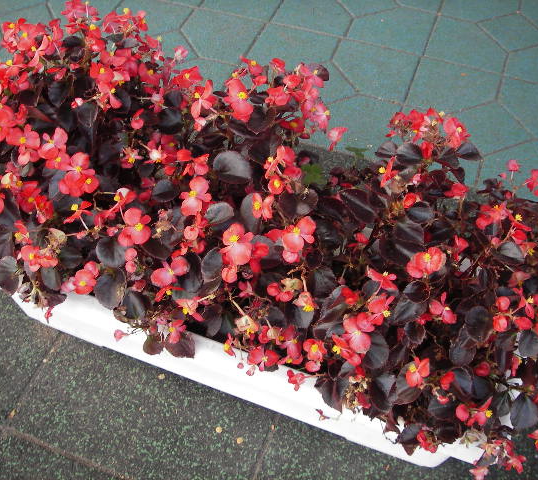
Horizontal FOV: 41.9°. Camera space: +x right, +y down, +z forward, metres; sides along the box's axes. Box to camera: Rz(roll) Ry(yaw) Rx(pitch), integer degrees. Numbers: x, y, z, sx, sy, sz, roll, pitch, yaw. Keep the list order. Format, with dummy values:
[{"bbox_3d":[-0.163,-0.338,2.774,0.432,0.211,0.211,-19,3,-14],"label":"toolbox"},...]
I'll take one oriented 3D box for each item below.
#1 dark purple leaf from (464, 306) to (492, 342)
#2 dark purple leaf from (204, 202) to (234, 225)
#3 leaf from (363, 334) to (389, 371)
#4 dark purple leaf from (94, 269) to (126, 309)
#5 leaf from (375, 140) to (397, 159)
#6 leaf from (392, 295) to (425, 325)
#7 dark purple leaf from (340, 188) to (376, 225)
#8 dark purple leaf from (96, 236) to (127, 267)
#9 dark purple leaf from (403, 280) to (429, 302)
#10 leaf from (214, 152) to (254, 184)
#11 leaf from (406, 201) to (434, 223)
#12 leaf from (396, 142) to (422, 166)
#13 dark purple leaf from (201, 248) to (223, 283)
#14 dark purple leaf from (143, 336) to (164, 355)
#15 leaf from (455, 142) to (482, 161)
[{"bbox_3d":[0.291,0.118,0.982,0.036,0.013,0.051,-3,70,10],"label":"dark purple leaf"},{"bbox_3d":[-0.069,-0.037,0.979,0.041,0.012,0.033,-23,66,-14],"label":"dark purple leaf"},{"bbox_3d":[0.143,0.151,0.943,0.038,0.013,0.049,17,73,12],"label":"leaf"},{"bbox_3d":[-0.224,0.068,0.988,0.046,0.014,0.054,-6,76,-11],"label":"dark purple leaf"},{"bbox_3d":[0.167,-0.129,1.000,0.039,0.012,0.033,-18,54,-16],"label":"leaf"},{"bbox_3d":[0.185,0.092,0.934,0.052,0.014,0.044,-32,63,-17],"label":"leaf"},{"bbox_3d":[0.132,-0.050,1.048,0.049,0.014,0.069,-38,63,-25],"label":"dark purple leaf"},{"bbox_3d":[-0.235,0.016,1.054,0.046,0.014,0.049,10,75,-6],"label":"dark purple leaf"},{"bbox_3d":[0.195,0.068,0.929,0.036,0.016,0.031,-6,59,-2],"label":"dark purple leaf"},{"bbox_3d":[-0.054,-0.111,1.078,0.062,0.018,0.055,14,72,4],"label":"leaf"},{"bbox_3d":[0.235,-0.045,1.099,0.043,0.015,0.041,6,60,7],"label":"leaf"},{"bbox_3d":[0.211,-0.130,1.065,0.041,0.016,0.039,22,63,15],"label":"leaf"},{"bbox_3d":[-0.079,0.036,0.983,0.037,0.013,0.046,3,72,24],"label":"dark purple leaf"},{"bbox_3d":[-0.163,0.148,0.989,0.026,0.010,0.026,11,73,-5],"label":"dark purple leaf"},{"bbox_3d":[0.285,-0.126,1.002,0.043,0.012,0.036,23,49,16],"label":"leaf"}]

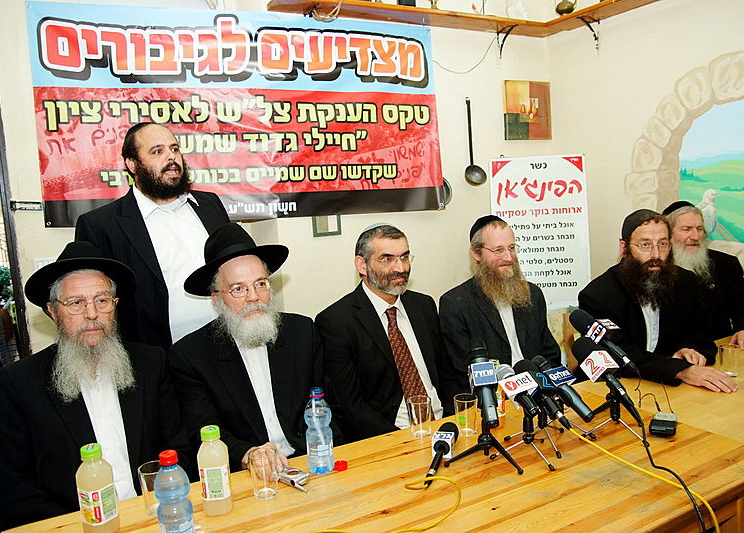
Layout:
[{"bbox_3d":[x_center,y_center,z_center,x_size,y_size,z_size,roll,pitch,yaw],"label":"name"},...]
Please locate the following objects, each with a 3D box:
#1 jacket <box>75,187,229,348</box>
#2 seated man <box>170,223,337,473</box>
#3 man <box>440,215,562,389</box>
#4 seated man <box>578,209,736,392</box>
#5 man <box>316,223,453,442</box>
[{"bbox_3d":[-0.763,0.082,2.059,0.520,0.740,0.310,-9,7,-40],"label":"jacket"},{"bbox_3d":[-0.233,0.547,1.605,0.530,1.370,0.760,-8,6,-33],"label":"seated man"},{"bbox_3d":[0.589,0.465,1.989,0.510,1.330,0.760,-7,6,-25],"label":"man"},{"bbox_3d":[1.112,0.423,2.141,0.580,1.300,0.800,-6,5,-12],"label":"seated man"},{"bbox_3d":[0.181,0.511,1.851,0.510,1.330,0.760,-8,6,-30],"label":"man"}]

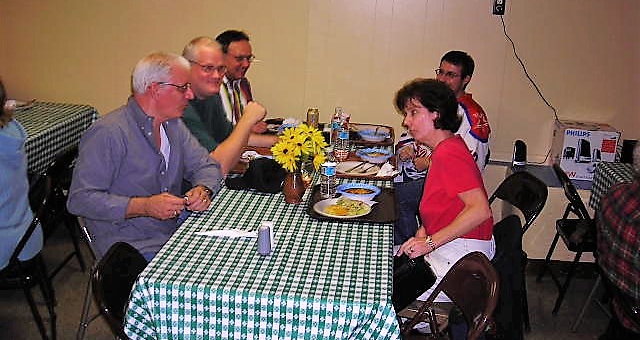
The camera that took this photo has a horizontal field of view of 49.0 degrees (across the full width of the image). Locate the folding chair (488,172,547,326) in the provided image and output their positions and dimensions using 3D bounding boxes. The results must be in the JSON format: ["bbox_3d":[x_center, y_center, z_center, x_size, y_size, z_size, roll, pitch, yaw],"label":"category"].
[{"bbox_3d":[0.836,0.357,3.613,0.480,0.760,0.460,1,15,-6],"label":"folding chair"}]

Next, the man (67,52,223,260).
[{"bbox_3d":[-0.590,0.189,2.893,0.750,1.320,0.560,10,16,24],"label":"man"}]

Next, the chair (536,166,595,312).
[{"bbox_3d":[1.450,0.356,3.761,0.500,0.775,0.460,7,15,12],"label":"chair"}]

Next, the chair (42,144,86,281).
[{"bbox_3d":[-1.499,0.235,3.620,0.480,0.770,0.460,4,15,5],"label":"chair"}]

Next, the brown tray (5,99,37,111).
[{"bbox_3d":[-2.061,-0.405,4.416,0.355,0.025,0.460,4,16,5],"label":"brown tray"}]

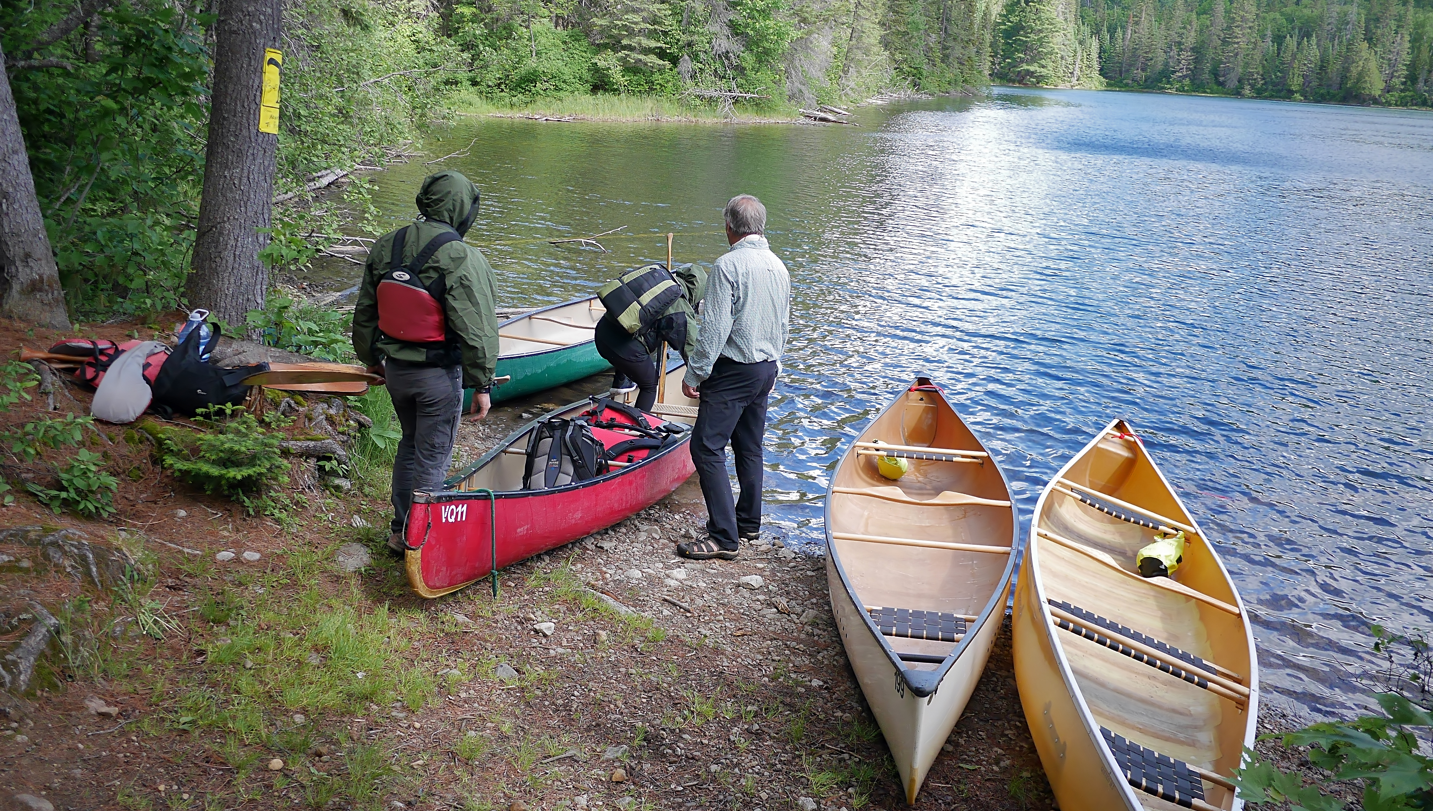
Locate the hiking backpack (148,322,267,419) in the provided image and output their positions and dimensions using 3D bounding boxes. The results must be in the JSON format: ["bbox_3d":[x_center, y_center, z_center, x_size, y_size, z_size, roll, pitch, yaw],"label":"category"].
[{"bbox_3d":[-2.045,-0.135,4.650,0.420,0.340,0.240,-2,16,-11],"label":"hiking backpack"}]

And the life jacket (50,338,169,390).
[{"bbox_3d":[-2.510,-0.158,4.800,0.440,0.180,0.280,-2,16,-11],"label":"life jacket"}]

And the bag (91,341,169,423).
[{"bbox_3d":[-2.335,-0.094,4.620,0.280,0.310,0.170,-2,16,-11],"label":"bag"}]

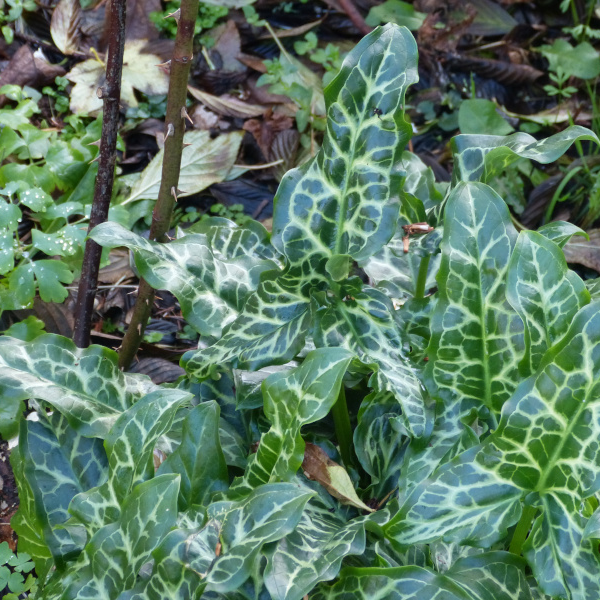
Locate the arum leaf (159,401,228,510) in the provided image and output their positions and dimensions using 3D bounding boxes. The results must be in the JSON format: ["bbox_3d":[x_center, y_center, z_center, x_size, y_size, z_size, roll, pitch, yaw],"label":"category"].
[{"bbox_3d":[-0.067,0.099,1.940,0.042,0.071,0.025,5,9,2],"label":"arum leaf"}]

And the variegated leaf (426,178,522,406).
[{"bbox_3d":[0.114,-0.001,1.980,0.060,0.150,0.032,-1,9,0],"label":"variegated leaf"}]

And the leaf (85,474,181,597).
[{"bbox_3d":[-0.103,0.145,1.880,0.045,0.032,0.080,26,78,12],"label":"leaf"}]

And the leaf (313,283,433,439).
[{"bbox_3d":[0.049,0.037,1.940,0.046,0.035,0.098,-24,71,-19],"label":"leaf"}]

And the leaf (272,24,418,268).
[{"bbox_3d":[0.029,-0.093,1.880,0.075,0.155,0.040,18,13,13],"label":"leaf"}]

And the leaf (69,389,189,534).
[{"bbox_3d":[-0.100,0.094,1.790,0.045,0.090,0.040,37,19,7],"label":"leaf"}]

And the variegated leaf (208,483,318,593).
[{"bbox_3d":[-0.028,0.146,1.890,0.080,0.028,0.041,-40,65,-12],"label":"variegated leaf"}]

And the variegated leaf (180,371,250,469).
[{"bbox_3d":[-0.052,0.073,1.870,0.040,0.060,0.032,-18,25,-4],"label":"variegated leaf"}]

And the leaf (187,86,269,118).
[{"bbox_3d":[-0.059,-0.163,2.500,0.068,0.016,0.026,12,37,16],"label":"leaf"}]

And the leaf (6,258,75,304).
[{"bbox_3d":[-0.172,-0.012,2.030,0.043,0.020,0.026,0,35,0],"label":"leaf"}]

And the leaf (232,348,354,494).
[{"bbox_3d":[-0.009,0.071,1.840,0.050,0.105,0.045,37,18,7],"label":"leaf"}]

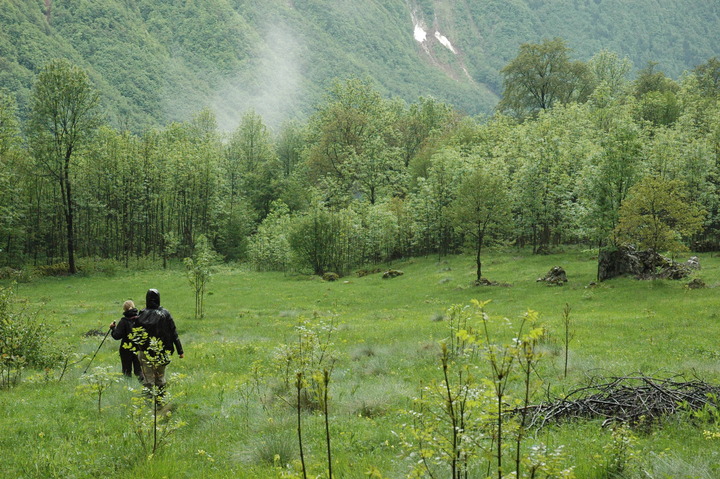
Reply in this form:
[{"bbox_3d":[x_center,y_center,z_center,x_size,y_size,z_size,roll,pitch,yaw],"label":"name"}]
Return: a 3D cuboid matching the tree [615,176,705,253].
[{"bbox_3d":[16.650,-1.060,80.000,5.000,4.890,4.670,0,0,0],"label":"tree"}]

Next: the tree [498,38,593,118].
[{"bbox_3d":[16.760,-9.940,130.000,8.670,16.440,8.310,0,0,0],"label":"tree"}]

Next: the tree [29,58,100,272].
[{"bbox_3d":[-17.720,-4.390,86.000,4.420,12.850,4.300,0,0,0],"label":"tree"}]

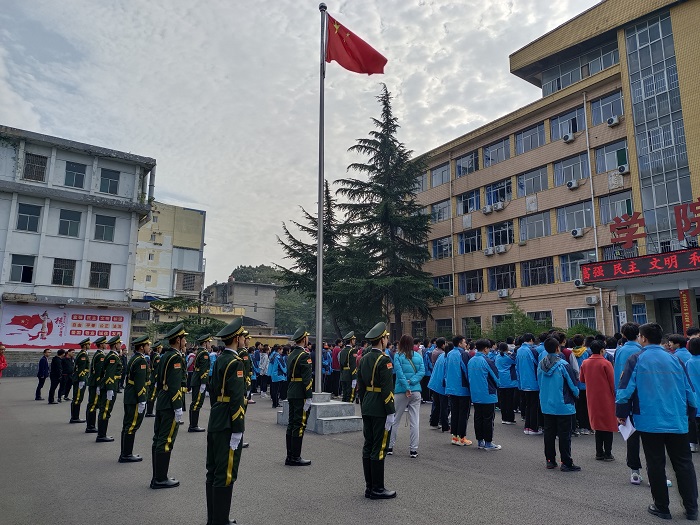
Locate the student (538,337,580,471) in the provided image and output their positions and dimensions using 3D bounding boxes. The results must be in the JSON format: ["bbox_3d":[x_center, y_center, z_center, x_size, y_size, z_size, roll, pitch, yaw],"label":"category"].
[{"bbox_3d":[2.802,1.880,6.828,0.380,1.716,0.520,7,-12,-34],"label":"student"}]

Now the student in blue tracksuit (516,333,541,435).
[{"bbox_3d":[3.383,2.264,9.552,0.340,1.847,0.500,7,-12,-34],"label":"student in blue tracksuit"}]

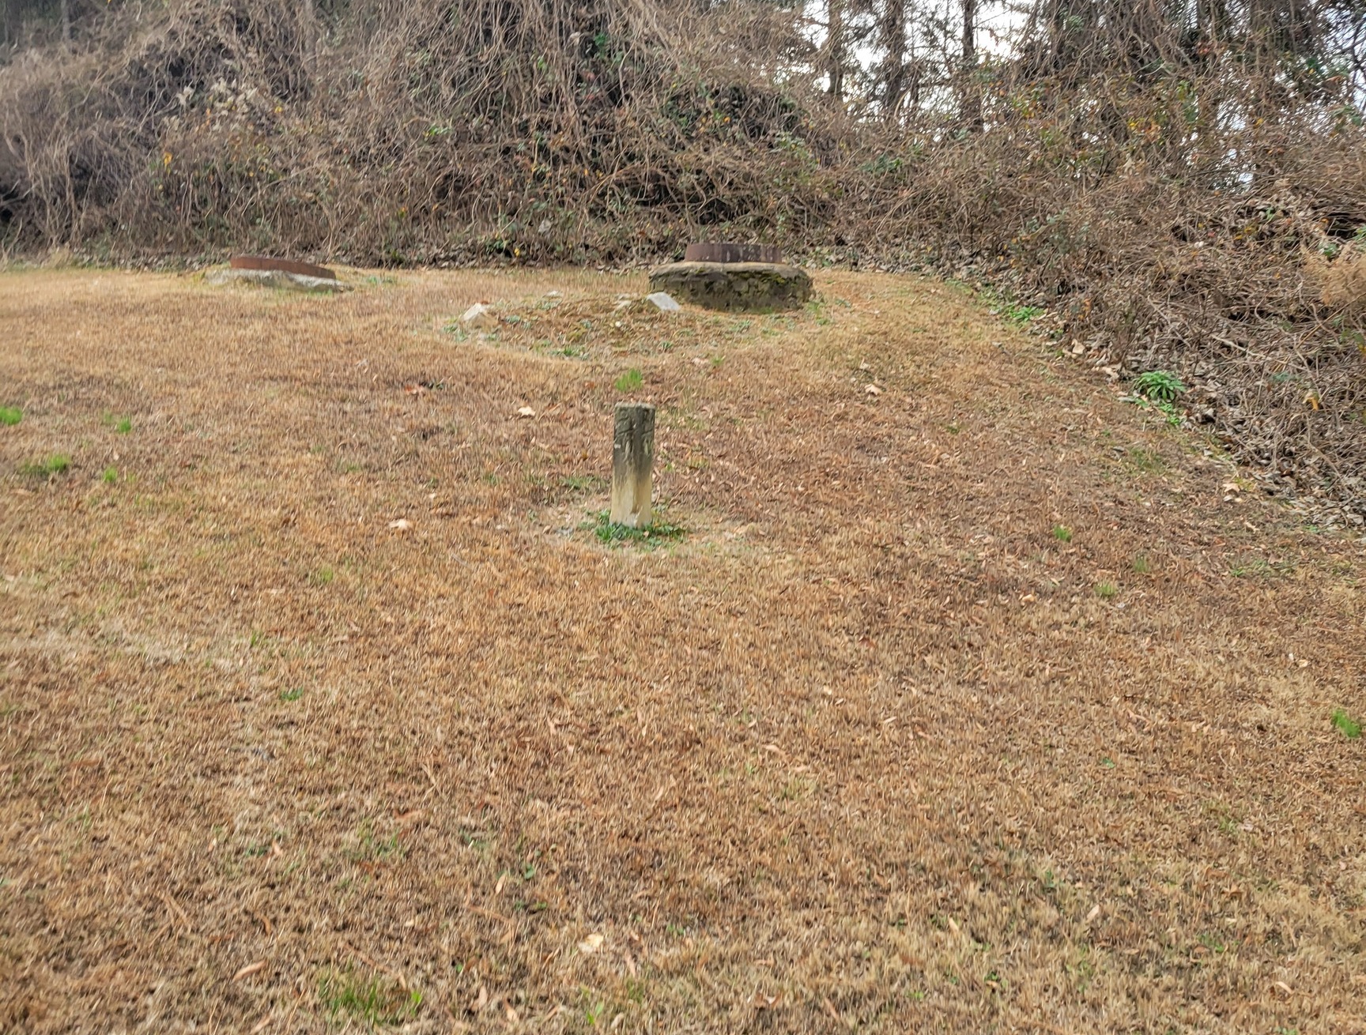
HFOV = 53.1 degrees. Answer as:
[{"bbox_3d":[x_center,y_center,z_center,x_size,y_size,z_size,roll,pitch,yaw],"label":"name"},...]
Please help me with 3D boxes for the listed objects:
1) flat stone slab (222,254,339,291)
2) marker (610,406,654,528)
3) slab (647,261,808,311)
[{"bbox_3d":[-2.790,-1.700,9.500,0.800,0.210,0.720,4,10,-7],"label":"flat stone slab"},{"bbox_3d":[-0.180,-0.190,5.000,0.106,0.435,0.106,10,11,44],"label":"marker"},{"bbox_3d":[0.336,-1.645,9.790,1.140,0.320,1.020,0,10,0],"label":"slab"}]

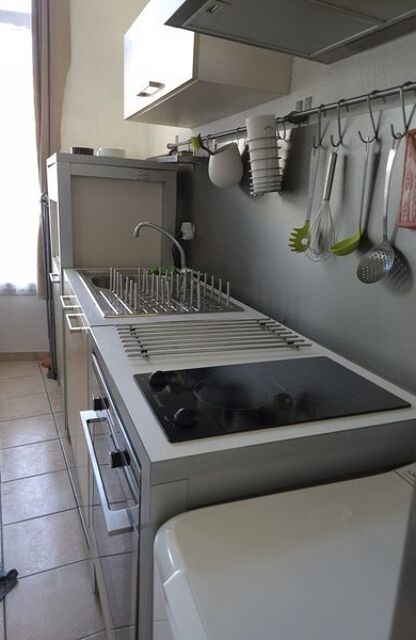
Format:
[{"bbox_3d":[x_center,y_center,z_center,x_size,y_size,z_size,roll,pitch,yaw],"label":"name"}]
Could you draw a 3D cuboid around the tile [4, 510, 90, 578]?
[{"bbox_3d":[-0.640,0.871,1.665,0.296,0.010,0.296,-4,19,-26],"label":"tile"}]

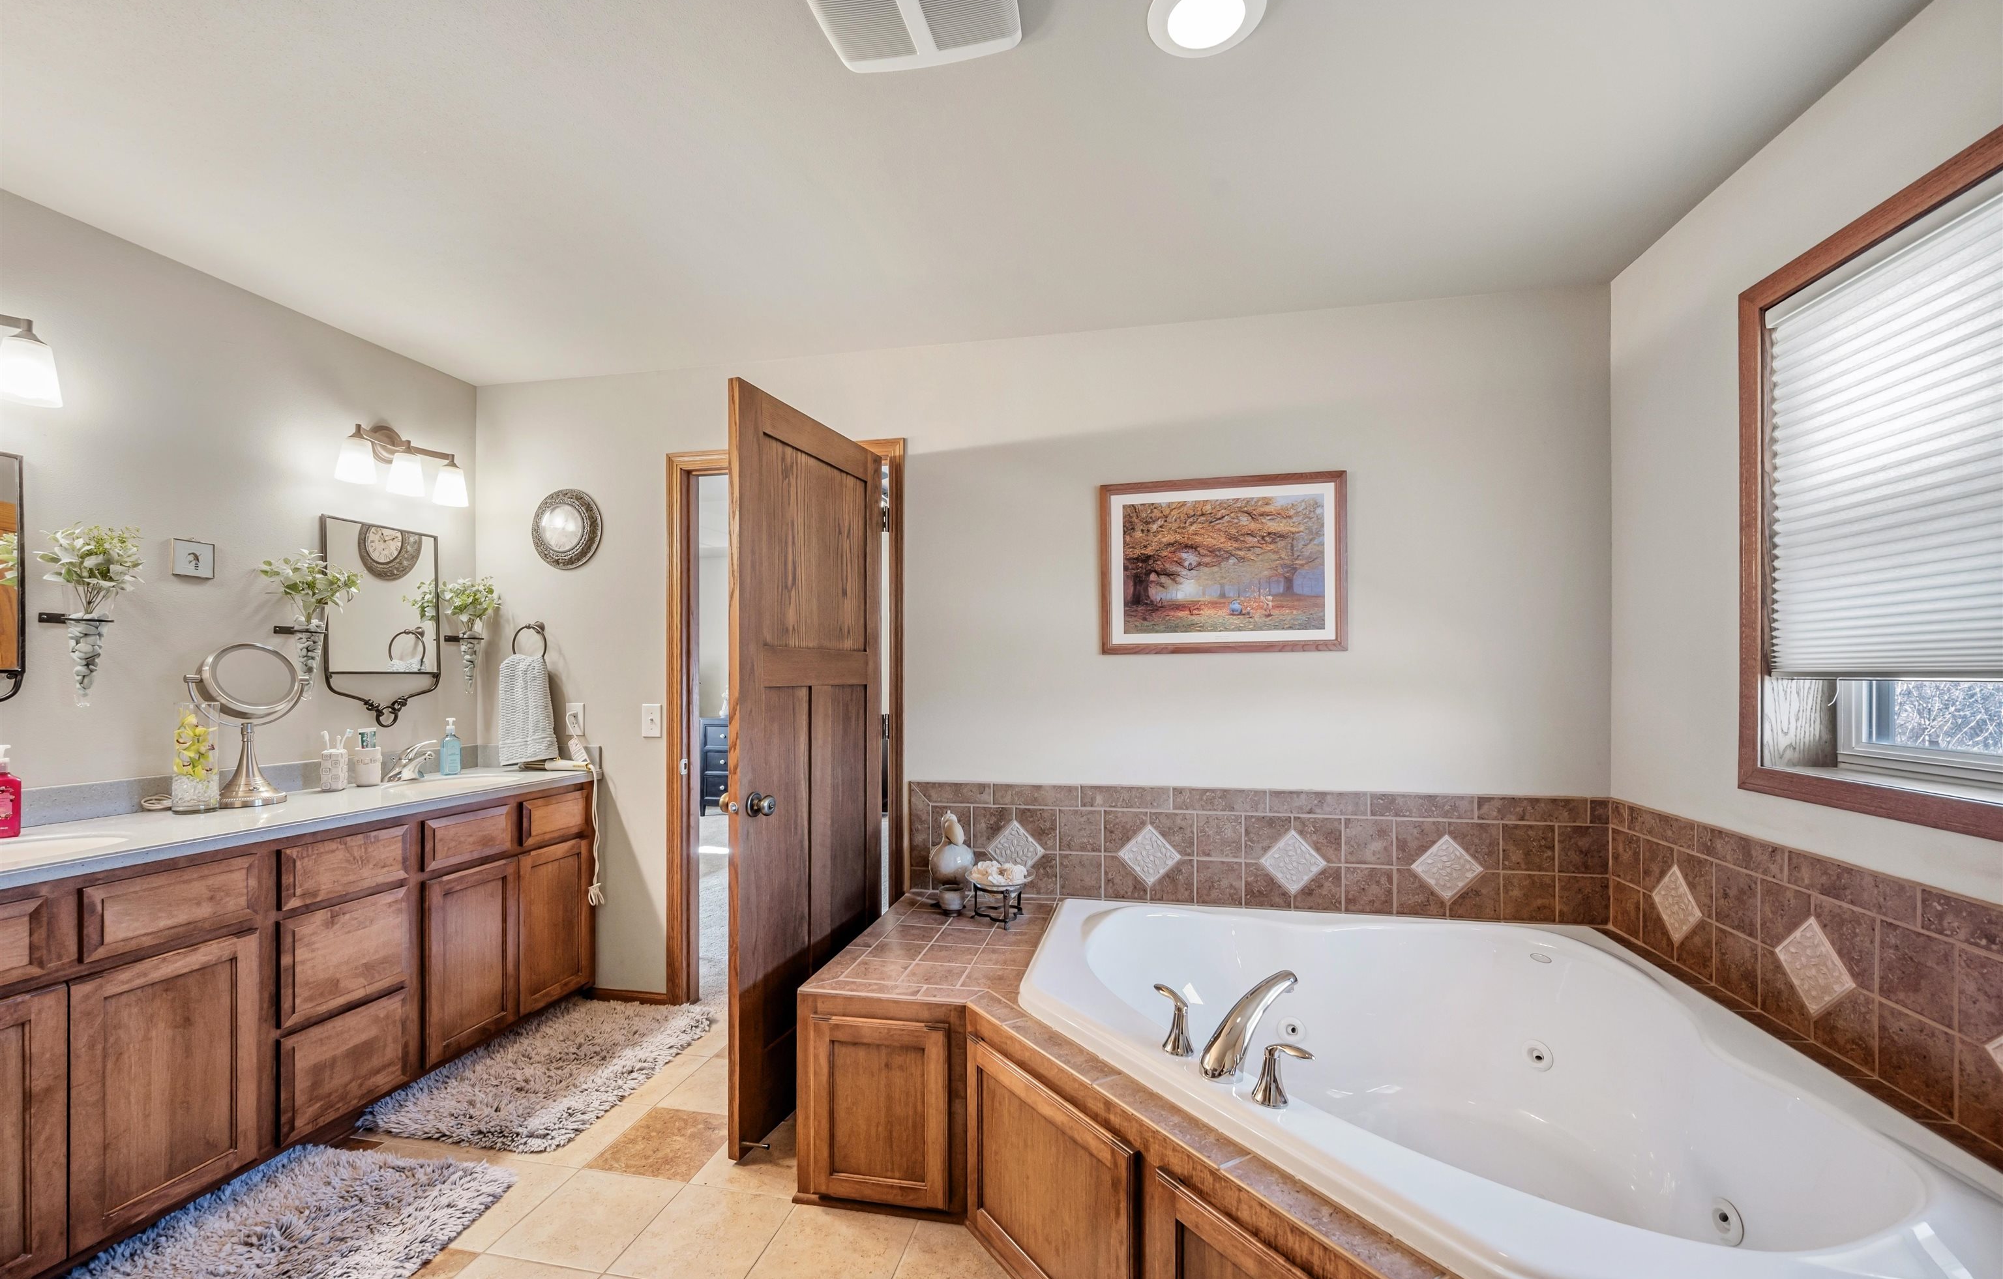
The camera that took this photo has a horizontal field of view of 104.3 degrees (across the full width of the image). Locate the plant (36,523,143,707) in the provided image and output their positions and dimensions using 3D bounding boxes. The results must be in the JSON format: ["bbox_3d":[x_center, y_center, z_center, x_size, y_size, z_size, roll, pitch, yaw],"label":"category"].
[{"bbox_3d":[-2.325,-0.062,1.992,0.182,0.470,0.192,0,-1,11],"label":"plant"}]

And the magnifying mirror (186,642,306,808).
[{"bbox_3d":[-2.205,0.248,2.285,0.175,0.467,0.293,0,-1,17],"label":"magnifying mirror"}]

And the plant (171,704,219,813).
[{"bbox_3d":[-2.232,0.330,2.155,0.093,0.300,0.093,0,-1,11],"label":"plant"}]

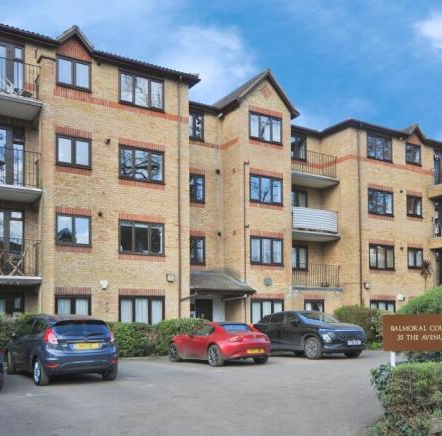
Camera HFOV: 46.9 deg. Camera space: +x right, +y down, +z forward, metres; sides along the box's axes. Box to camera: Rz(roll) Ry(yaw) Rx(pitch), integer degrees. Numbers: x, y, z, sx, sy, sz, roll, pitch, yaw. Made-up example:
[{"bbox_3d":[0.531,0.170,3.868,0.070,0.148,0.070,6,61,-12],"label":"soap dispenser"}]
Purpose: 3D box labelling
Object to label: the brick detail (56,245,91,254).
[{"bbox_3d":[-4.996,1.082,17.306,1.212,0.180,0.120,3,-6,-31],"label":"brick detail"}]

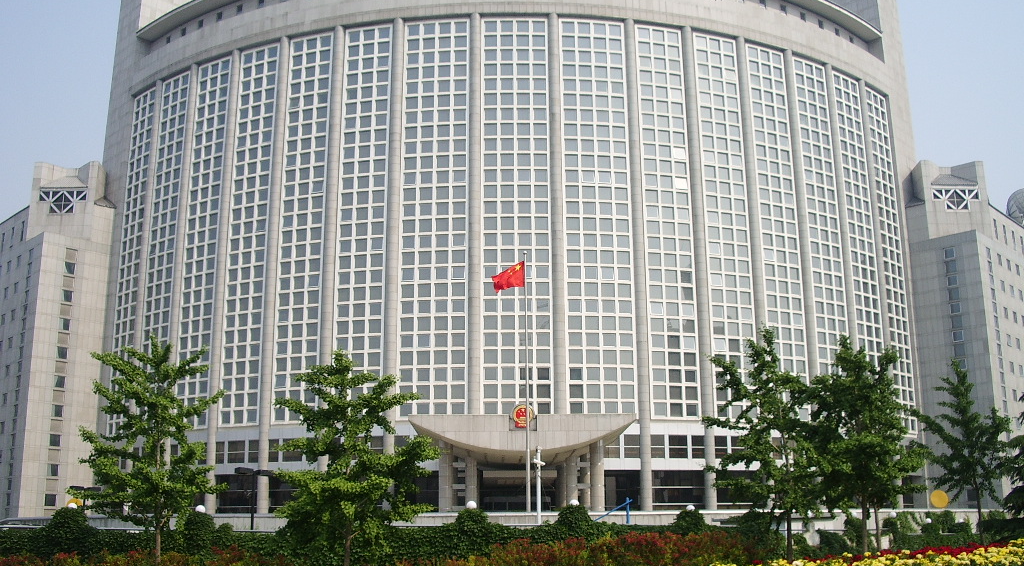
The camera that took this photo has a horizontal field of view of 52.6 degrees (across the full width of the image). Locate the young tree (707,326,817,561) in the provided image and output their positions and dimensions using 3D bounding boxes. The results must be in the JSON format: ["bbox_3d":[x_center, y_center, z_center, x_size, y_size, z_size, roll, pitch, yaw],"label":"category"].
[{"bbox_3d":[6.922,4.465,28.523,3.200,6.610,3.000,0,-14,0],"label":"young tree"}]

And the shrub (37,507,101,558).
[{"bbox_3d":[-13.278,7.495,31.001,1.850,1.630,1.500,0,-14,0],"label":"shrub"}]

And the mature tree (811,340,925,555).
[{"bbox_3d":[10.128,4.718,29.521,3.400,6.440,3.200,0,-14,0],"label":"mature tree"}]

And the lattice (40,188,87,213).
[{"bbox_3d":[-59.410,-10.823,137.001,6.300,3.690,0.600,-1,-14,2],"label":"lattice"}]

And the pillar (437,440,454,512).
[{"bbox_3d":[-5.546,16.276,87.006,1.200,6.040,1.200,0,-14,0],"label":"pillar"}]

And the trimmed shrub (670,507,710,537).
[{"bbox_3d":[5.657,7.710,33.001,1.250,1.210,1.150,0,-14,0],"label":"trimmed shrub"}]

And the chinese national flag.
[{"bbox_3d":[-0.209,-0.456,72.001,2.500,2.150,0.700,0,-14,0],"label":"chinese national flag"}]

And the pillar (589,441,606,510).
[{"bbox_3d":[7.184,16.276,87.006,1.200,6.040,1.200,0,-14,0],"label":"pillar"}]

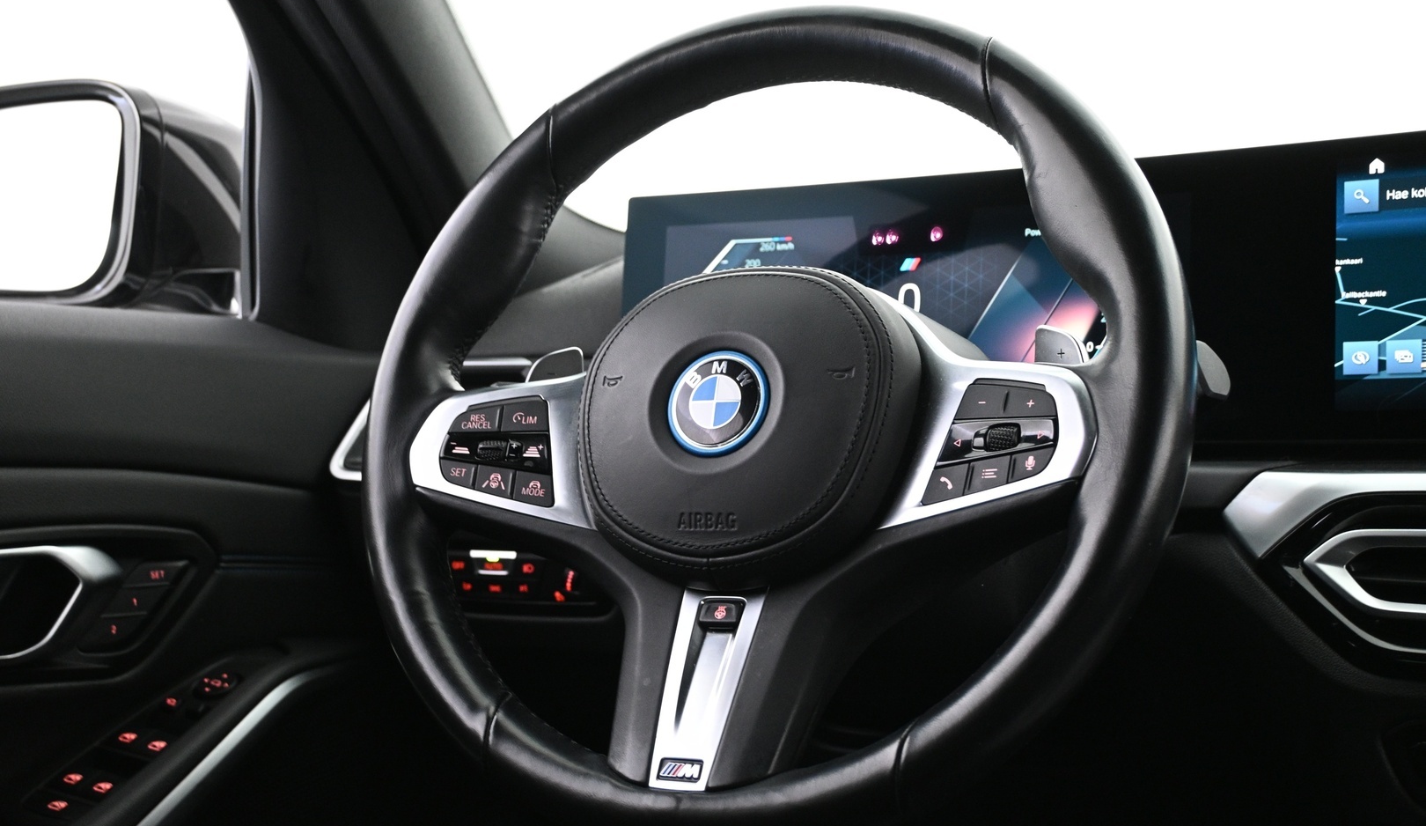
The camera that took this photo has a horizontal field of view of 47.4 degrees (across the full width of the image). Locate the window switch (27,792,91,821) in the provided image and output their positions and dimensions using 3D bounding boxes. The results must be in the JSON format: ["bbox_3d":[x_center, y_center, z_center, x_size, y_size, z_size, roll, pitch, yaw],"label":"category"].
[{"bbox_3d":[-0.310,0.186,0.770,0.037,0.008,0.013,7,25,24],"label":"window switch"}]

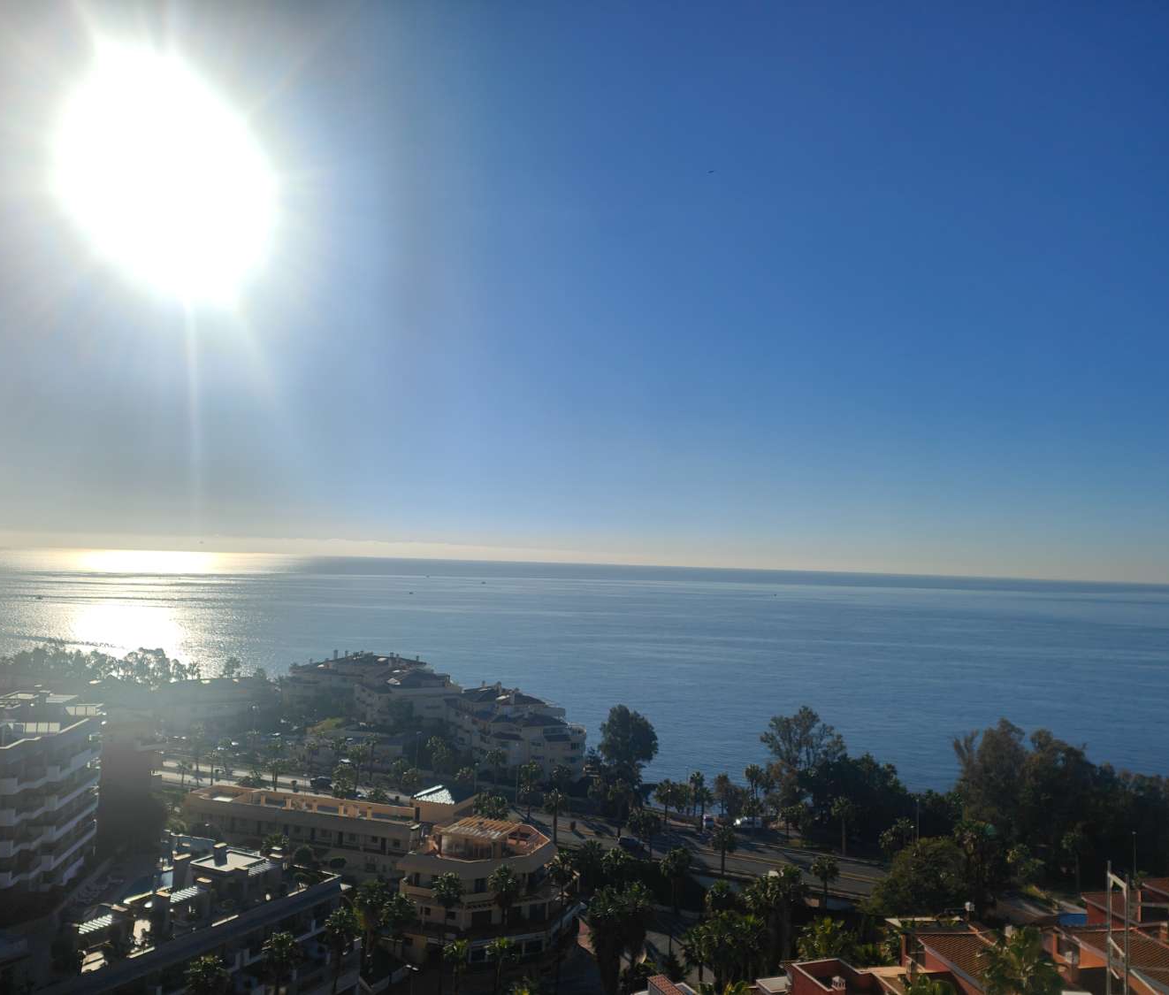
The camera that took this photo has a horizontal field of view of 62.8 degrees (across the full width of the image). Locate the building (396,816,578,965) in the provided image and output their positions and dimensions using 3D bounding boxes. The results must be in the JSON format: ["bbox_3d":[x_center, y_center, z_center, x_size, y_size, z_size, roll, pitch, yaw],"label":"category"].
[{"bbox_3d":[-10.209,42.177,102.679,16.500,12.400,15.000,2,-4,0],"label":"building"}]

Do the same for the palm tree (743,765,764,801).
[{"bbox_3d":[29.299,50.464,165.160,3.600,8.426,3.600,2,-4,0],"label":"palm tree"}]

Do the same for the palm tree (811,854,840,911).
[{"bbox_3d":[27.480,44.080,109.480,3.320,6.410,3.320,2,-4,0],"label":"palm tree"}]

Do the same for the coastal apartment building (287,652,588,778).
[{"bbox_3d":[-36.150,48.974,222.234,70.000,20.500,27.000,0,-4,32],"label":"coastal apartment building"}]

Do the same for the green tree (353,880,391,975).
[{"bbox_3d":[-19.940,40.060,88.950,3.570,8.980,3.570,2,-4,0],"label":"green tree"}]

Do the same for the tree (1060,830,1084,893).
[{"bbox_3d":[58.590,43.750,115.000,2.870,7.850,2.870,2,-4,0],"label":"tree"}]

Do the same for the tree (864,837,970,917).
[{"bbox_3d":[35.960,41.420,103.700,11.590,9.180,10.200,2,-4,0],"label":"tree"}]

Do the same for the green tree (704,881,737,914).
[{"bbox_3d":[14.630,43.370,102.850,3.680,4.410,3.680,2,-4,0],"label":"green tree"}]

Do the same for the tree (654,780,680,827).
[{"bbox_3d":[13.832,51.389,161.059,4.200,7.696,4.200,2,-4,0],"label":"tree"}]

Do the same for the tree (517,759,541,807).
[{"bbox_3d":[-8.530,43.880,146.480,3.650,7.300,3.650,2,-4,0],"label":"tree"}]

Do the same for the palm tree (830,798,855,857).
[{"bbox_3d":[34.190,43.730,126.910,3.300,7.840,3.300,2,-4,0],"label":"palm tree"}]

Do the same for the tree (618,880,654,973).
[{"bbox_3d":[5.331,44.405,98.649,3.620,9.610,3.620,2,-4,0],"label":"tree"}]

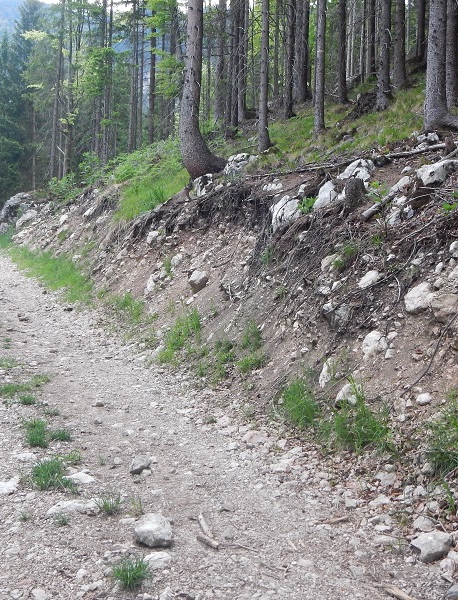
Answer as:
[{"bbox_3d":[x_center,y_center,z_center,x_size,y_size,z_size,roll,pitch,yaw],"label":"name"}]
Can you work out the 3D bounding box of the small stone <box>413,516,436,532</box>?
[{"bbox_3d":[0.916,1.052,3.900,0.103,0.058,0.090,1,0,14],"label":"small stone"}]

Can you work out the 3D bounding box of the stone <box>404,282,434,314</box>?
[{"bbox_3d":[1.307,-0.010,5.740,0.185,0.180,0.160,1,0,13],"label":"stone"}]

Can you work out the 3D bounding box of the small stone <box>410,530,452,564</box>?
[{"bbox_3d":[0.944,1.149,3.874,0.192,0.121,0.144,2,1,14],"label":"small stone"}]

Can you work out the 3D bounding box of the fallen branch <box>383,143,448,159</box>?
[{"bbox_3d":[2.152,-1.730,9.600,0.700,0.080,0.080,-7,-1,26],"label":"fallen branch"}]

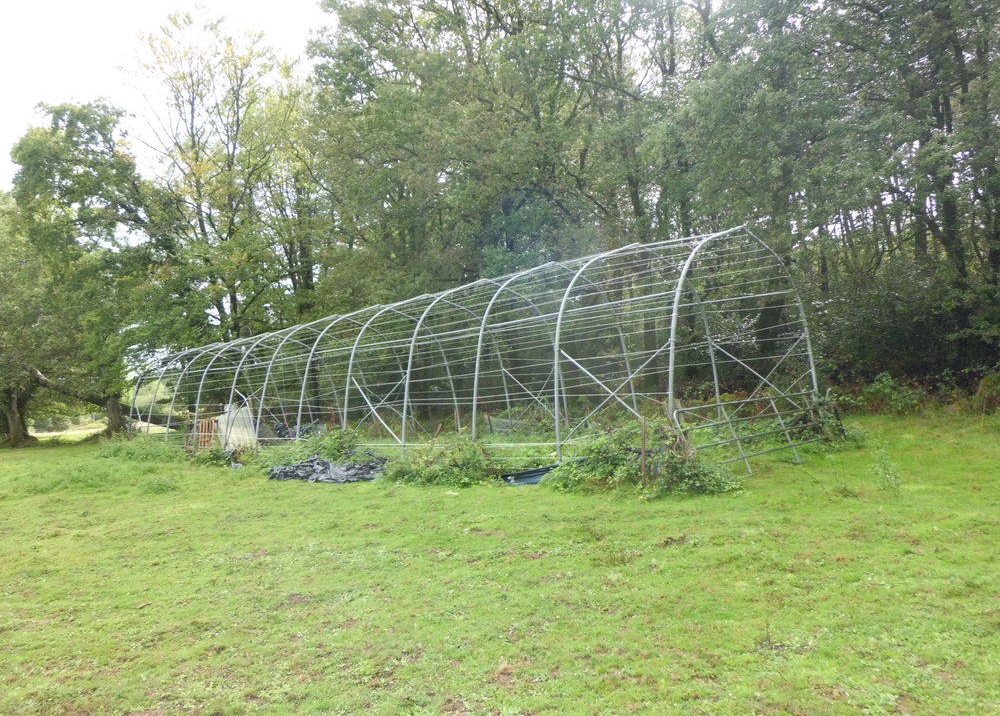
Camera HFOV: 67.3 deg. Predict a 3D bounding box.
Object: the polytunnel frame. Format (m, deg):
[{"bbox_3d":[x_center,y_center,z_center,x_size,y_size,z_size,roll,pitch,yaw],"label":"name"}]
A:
[{"bbox_3d":[-3.511,0.494,19.196,4.800,3.520,21.480,0,-4,-44],"label":"polytunnel frame"}]

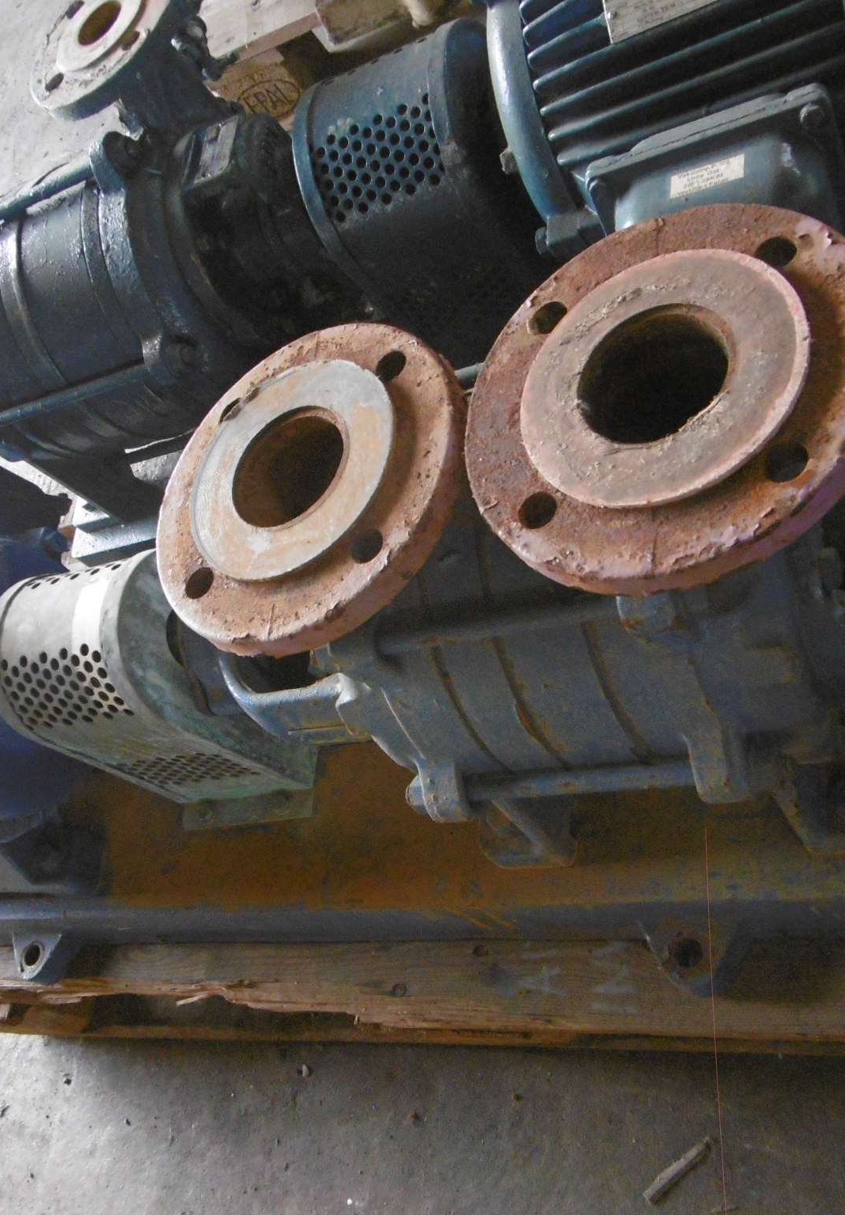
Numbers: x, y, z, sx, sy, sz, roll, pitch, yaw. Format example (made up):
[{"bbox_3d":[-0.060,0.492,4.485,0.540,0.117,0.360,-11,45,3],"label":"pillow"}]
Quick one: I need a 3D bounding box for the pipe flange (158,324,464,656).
[{"bbox_3d":[-0.060,-0.065,0.574,0.184,0.024,0.184,-9,61,30],"label":"pipe flange"}]

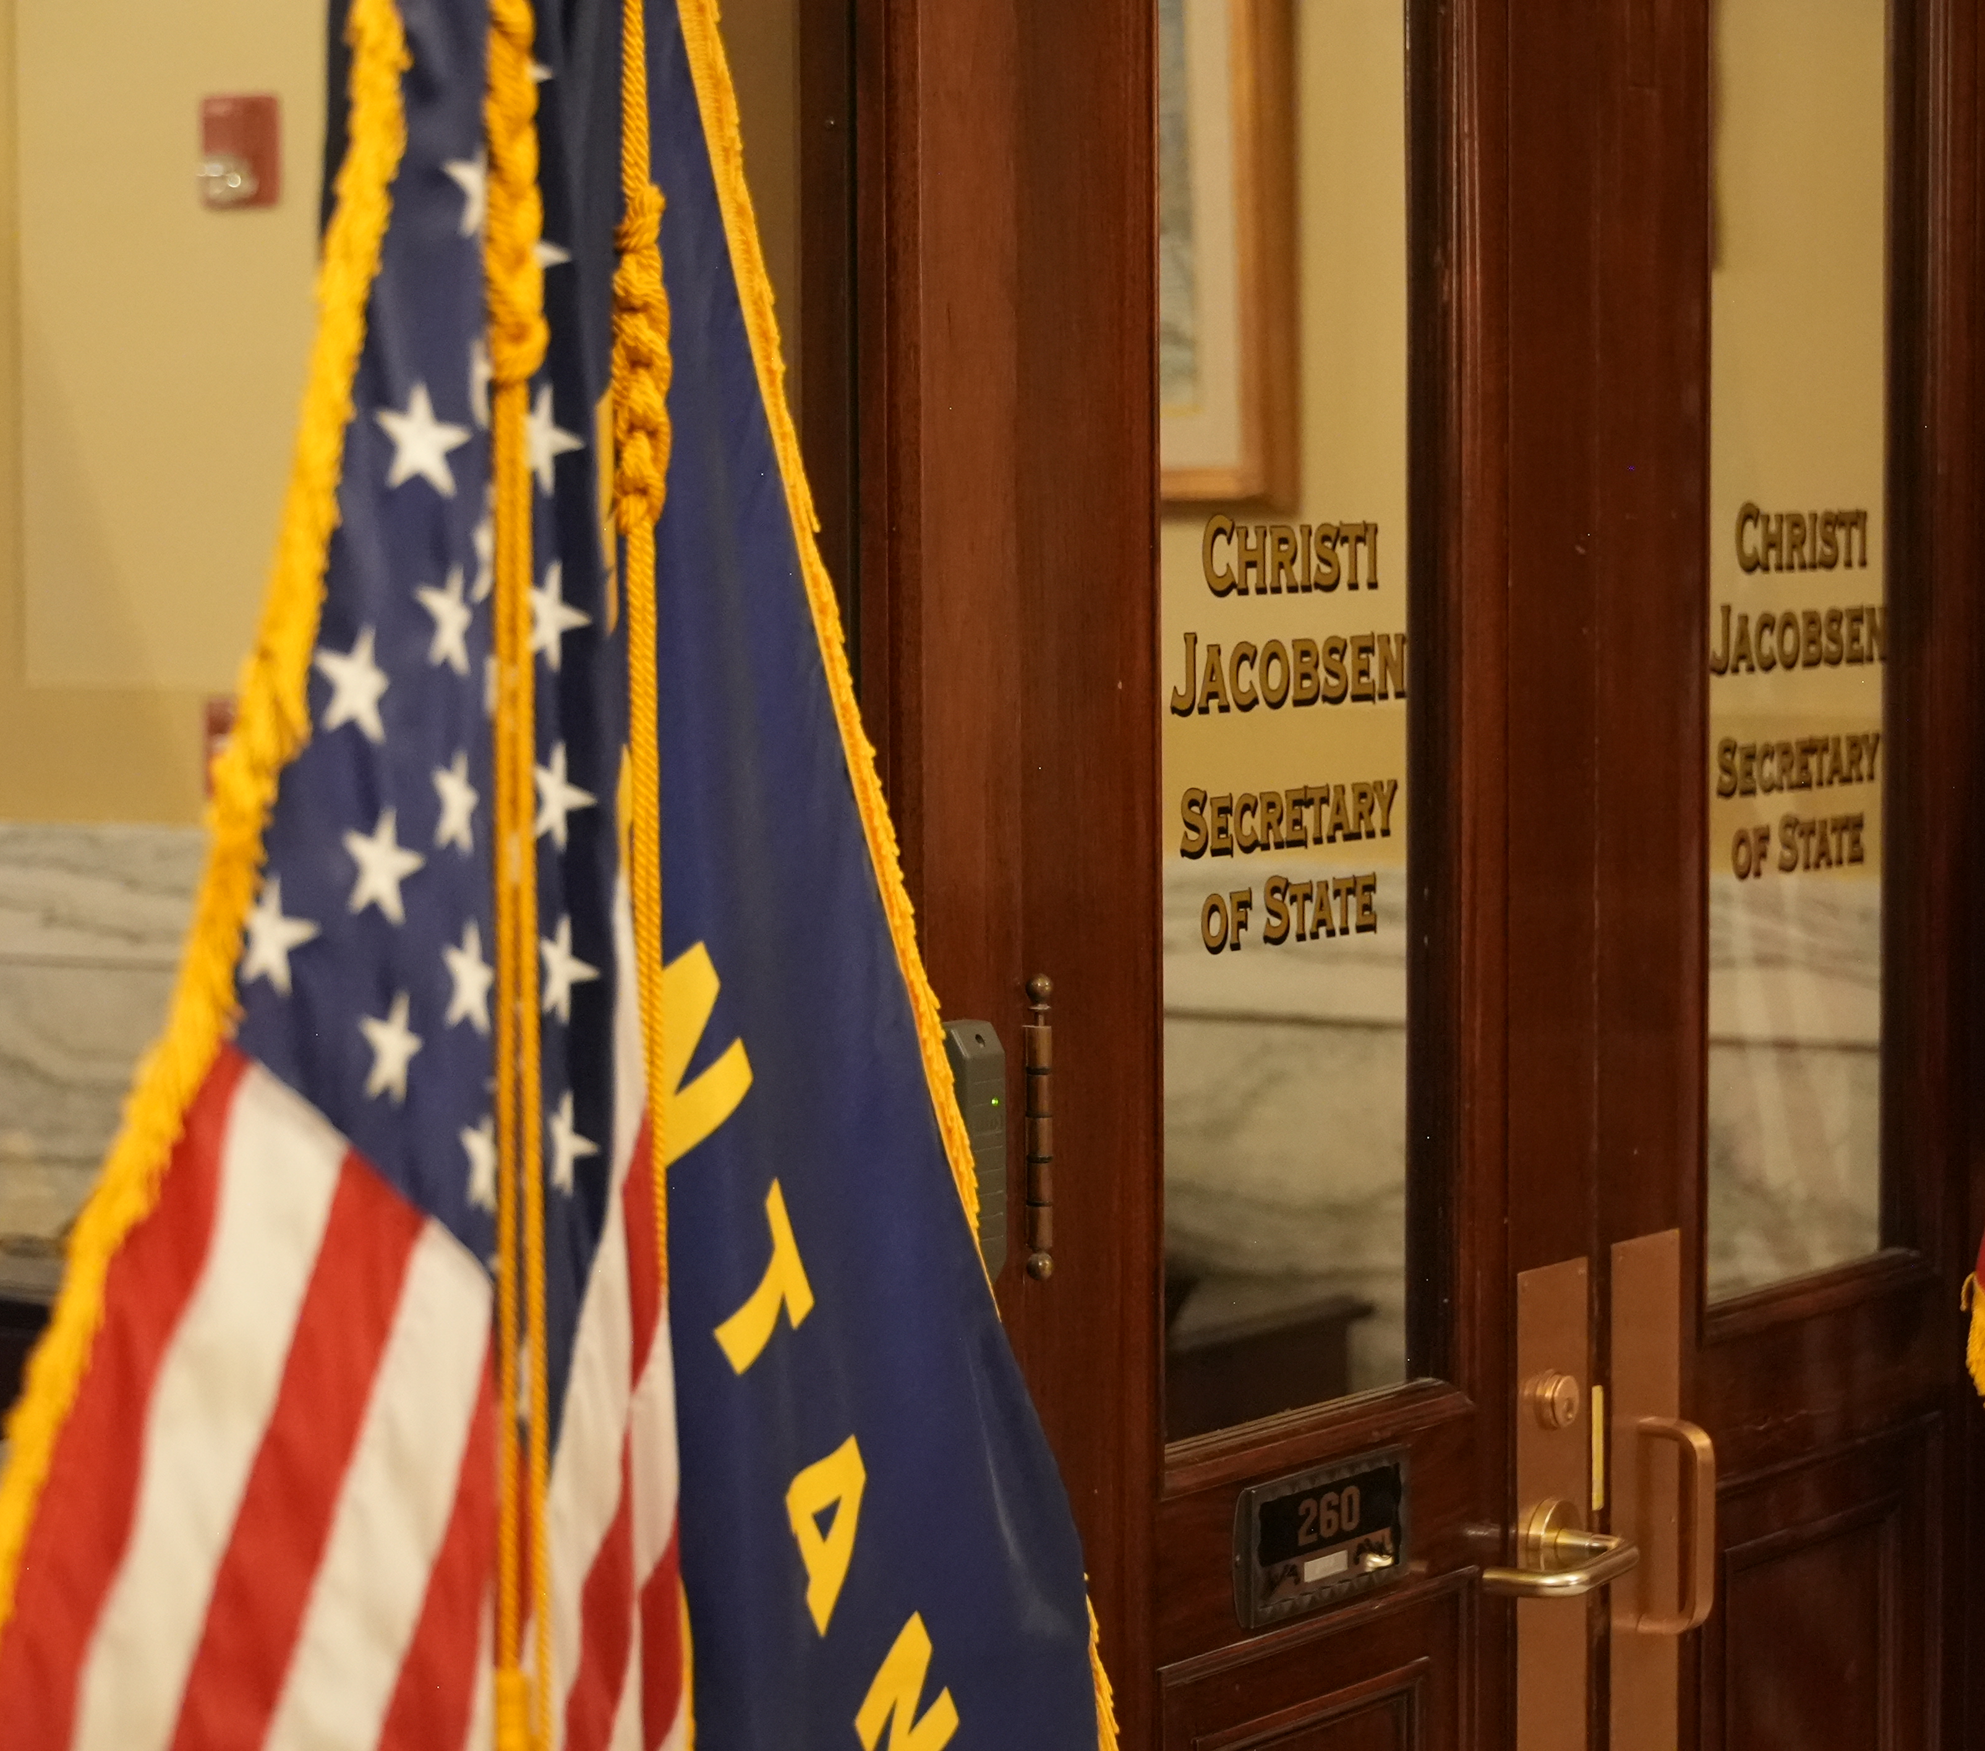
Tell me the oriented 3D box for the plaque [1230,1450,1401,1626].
[{"bbox_3d":[0.207,0.412,3.691,0.016,0.084,0.192,3,5,34],"label":"plaque"}]

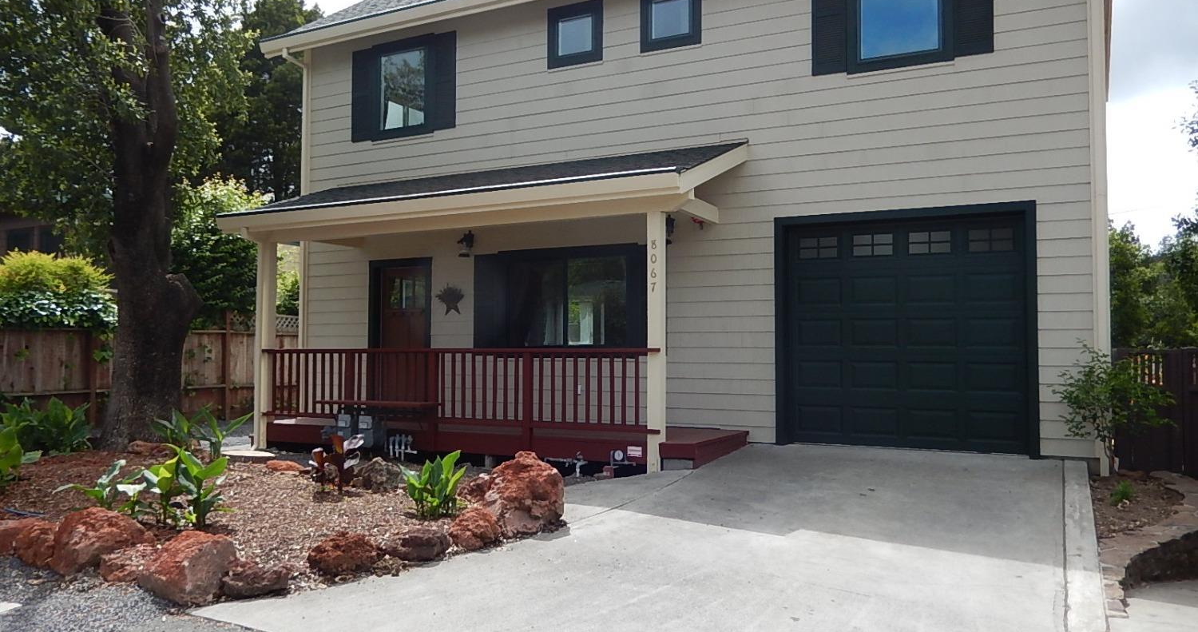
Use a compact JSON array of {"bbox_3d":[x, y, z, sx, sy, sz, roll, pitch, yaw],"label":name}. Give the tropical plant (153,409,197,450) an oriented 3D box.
[{"bbox_3d":[-4.955,1.317,10.100,0.490,0.480,0.460,1,-3,-26],"label":"tropical plant"}]

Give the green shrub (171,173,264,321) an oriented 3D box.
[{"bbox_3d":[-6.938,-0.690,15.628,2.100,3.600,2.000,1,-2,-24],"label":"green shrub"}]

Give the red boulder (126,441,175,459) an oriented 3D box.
[{"bbox_3d":[-4.995,1.488,9.650,0.500,0.210,0.380,1,-3,-27],"label":"red boulder"}]

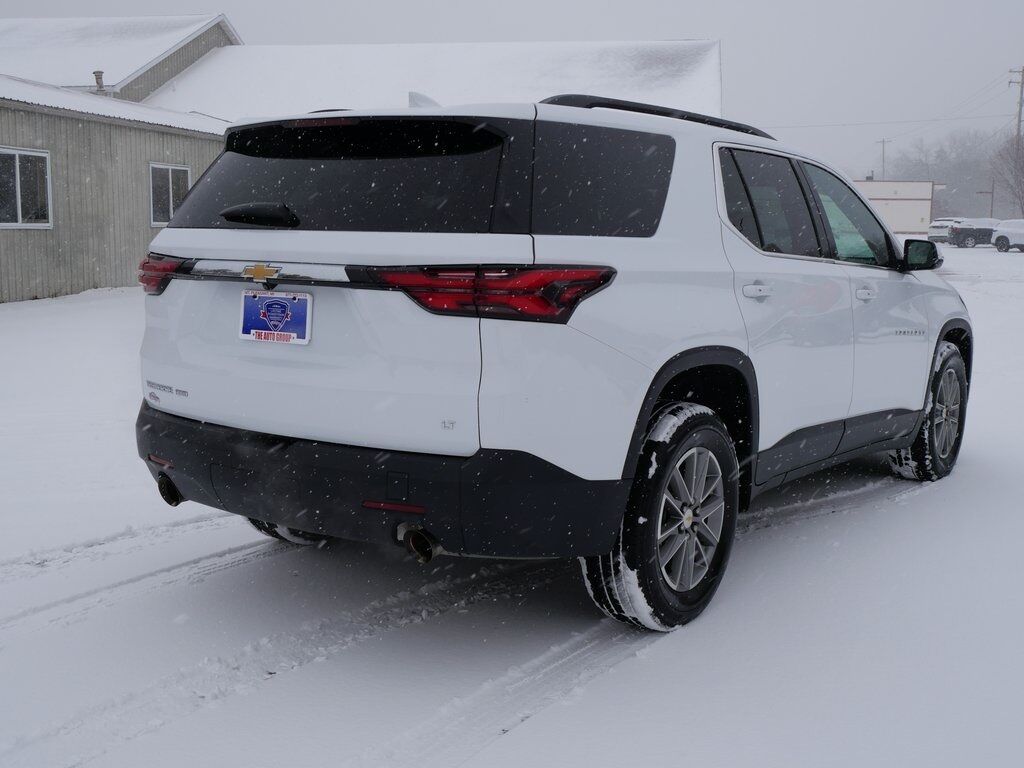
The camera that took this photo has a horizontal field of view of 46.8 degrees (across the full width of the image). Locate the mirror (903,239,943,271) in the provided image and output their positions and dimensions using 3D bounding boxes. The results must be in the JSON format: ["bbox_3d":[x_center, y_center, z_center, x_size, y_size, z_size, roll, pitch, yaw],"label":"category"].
[{"bbox_3d":[1.932,-0.599,5.550,0.200,0.145,0.145,6,9,35],"label":"mirror"}]

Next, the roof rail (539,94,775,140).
[{"bbox_3d":[0.625,-0.979,4.366,0.080,0.070,1.830,6,9,35],"label":"roof rail"}]

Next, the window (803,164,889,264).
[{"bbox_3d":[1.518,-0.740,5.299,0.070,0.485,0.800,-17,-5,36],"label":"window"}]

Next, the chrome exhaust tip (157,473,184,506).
[{"bbox_3d":[-1.164,0.367,4.139,0.100,0.100,0.120,6,9,35],"label":"chrome exhaust tip"}]

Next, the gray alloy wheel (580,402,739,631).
[{"bbox_3d":[0.549,0.460,4.098,0.250,0.775,0.775,6,9,35],"label":"gray alloy wheel"}]

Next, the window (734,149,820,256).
[{"bbox_3d":[1.052,-0.695,4.656,0.070,0.430,0.600,-17,-5,36],"label":"window"}]

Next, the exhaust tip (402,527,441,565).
[{"bbox_3d":[-0.237,0.468,3.483,0.100,0.100,0.120,6,9,35],"label":"exhaust tip"}]

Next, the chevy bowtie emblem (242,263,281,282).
[{"bbox_3d":[-0.761,-0.339,3.609,0.180,0.062,0.022,6,9,35],"label":"chevy bowtie emblem"}]

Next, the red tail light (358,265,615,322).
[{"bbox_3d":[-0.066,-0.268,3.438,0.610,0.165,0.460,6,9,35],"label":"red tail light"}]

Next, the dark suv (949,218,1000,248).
[{"bbox_3d":[28.800,-9.050,71.100,4.700,1.740,1.900,1,7,0],"label":"dark suv"}]

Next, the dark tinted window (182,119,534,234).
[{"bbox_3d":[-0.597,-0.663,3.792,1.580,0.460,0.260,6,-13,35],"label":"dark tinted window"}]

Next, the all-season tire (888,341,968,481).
[{"bbox_3d":[2.337,0.162,6.577,0.250,0.775,0.775,6,9,35],"label":"all-season tire"}]

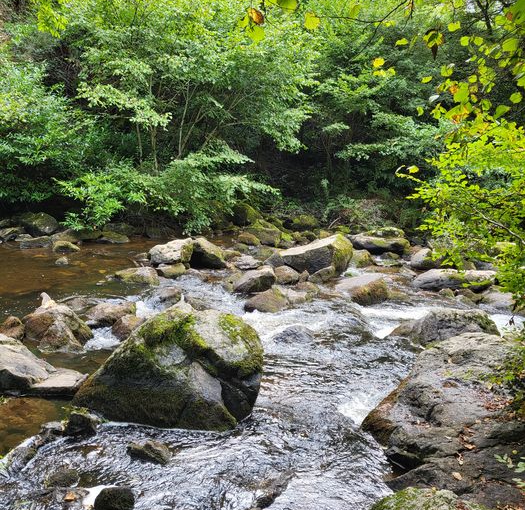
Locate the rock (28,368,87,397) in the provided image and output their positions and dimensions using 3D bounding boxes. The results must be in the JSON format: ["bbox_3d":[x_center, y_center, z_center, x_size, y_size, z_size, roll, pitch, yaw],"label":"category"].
[{"bbox_3d":[-1.730,1.076,4.454,0.419,0.151,0.398,0,10,0],"label":"rock"}]

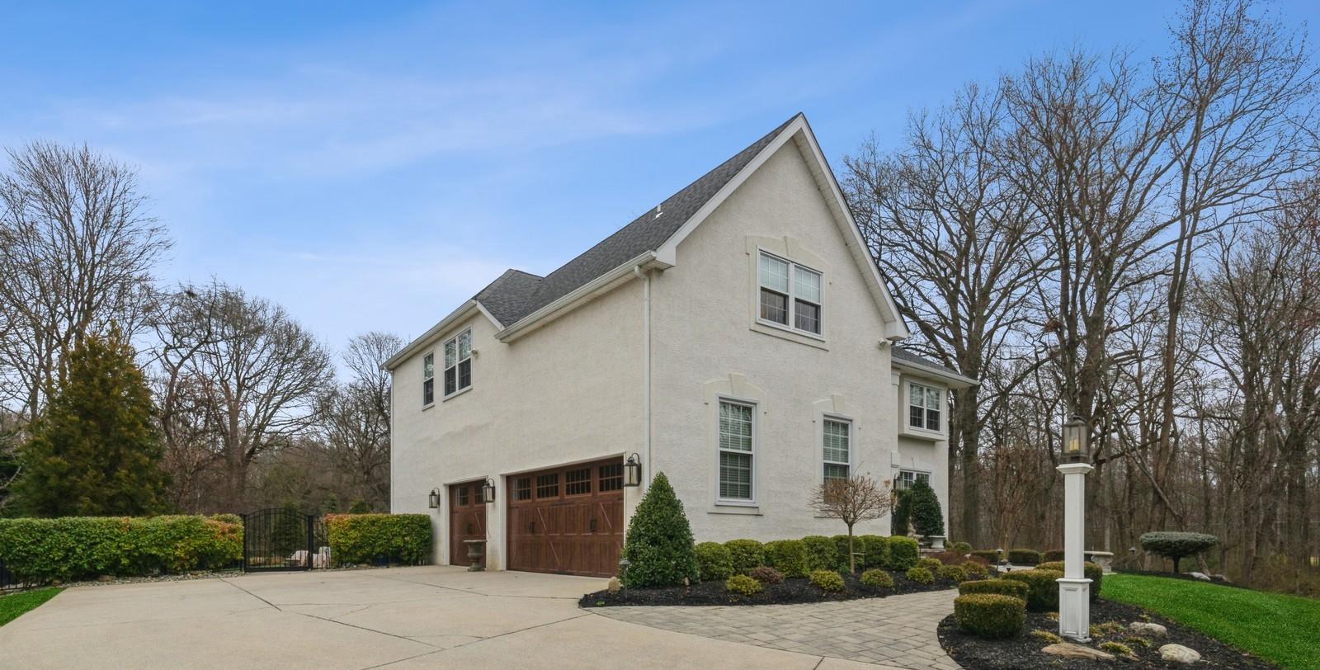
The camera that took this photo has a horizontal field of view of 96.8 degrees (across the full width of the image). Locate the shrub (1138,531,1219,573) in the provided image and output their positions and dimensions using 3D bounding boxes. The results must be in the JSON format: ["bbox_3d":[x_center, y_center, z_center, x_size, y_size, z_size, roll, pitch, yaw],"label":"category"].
[{"bbox_3d":[10.791,4.503,12.200,1.500,0.850,1.450,-12,-18,41],"label":"shrub"}]

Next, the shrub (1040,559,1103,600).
[{"bbox_3d":[6.096,3.639,8.700,0.920,0.580,0.850,-10,-16,35],"label":"shrub"}]

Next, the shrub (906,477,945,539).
[{"bbox_3d":[7.485,4.930,16.500,1.070,1.900,1.050,-6,-15,24],"label":"shrub"}]

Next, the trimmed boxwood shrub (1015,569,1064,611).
[{"bbox_3d":[5.013,3.400,7.800,0.860,0.560,0.800,-9,-16,32],"label":"trimmed boxwood shrub"}]

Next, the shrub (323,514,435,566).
[{"bbox_3d":[-7.848,5.666,16.200,2.600,1.420,1.100,11,-17,-39],"label":"shrub"}]

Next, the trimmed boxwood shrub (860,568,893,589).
[{"bbox_3d":[3.323,3.733,9.000,0.530,0.330,0.500,-5,-14,20],"label":"trimmed boxwood shrub"}]

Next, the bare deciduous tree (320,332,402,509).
[{"bbox_3d":[-20.222,7.170,40.000,6.500,15.000,6.500,7,-15,-27],"label":"bare deciduous tree"}]

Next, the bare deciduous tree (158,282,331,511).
[{"bbox_3d":[-23.414,4.582,33.000,8.800,14.000,8.400,10,-17,-35],"label":"bare deciduous tree"}]

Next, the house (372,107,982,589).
[{"bbox_3d":[1.000,1.750,17.300,13.200,8.900,11.600,11,-17,-39],"label":"house"}]

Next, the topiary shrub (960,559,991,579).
[{"bbox_3d":[5.461,4.087,10.200,0.560,0.360,0.500,-7,-15,28],"label":"topiary shrub"}]

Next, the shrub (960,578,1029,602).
[{"bbox_3d":[4.033,3.219,7.100,0.800,0.500,0.750,-8,-16,29],"label":"shrub"}]

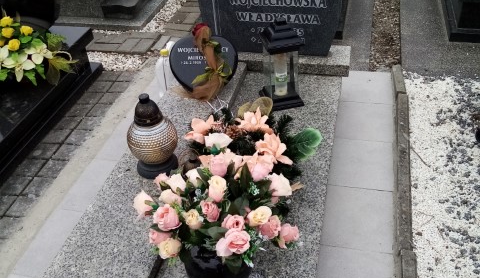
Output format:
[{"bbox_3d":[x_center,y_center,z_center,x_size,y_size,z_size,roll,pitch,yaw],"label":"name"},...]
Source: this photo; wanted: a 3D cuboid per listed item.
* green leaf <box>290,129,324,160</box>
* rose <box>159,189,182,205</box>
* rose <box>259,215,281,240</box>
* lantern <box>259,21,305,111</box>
[{"bbox_3d":[0.233,0.019,1.684,0.085,0.060,0.095,-29,43,-29],"label":"green leaf"},{"bbox_3d":[-0.160,0.137,1.103,0.046,0.048,0.046,-11,39,24],"label":"rose"},{"bbox_3d":[0.069,0.206,1.120,0.053,0.053,0.053,-17,73,-50],"label":"rose"},{"bbox_3d":[0.170,-0.313,1.956,0.159,0.354,0.159,-11,38,-9],"label":"lantern"}]

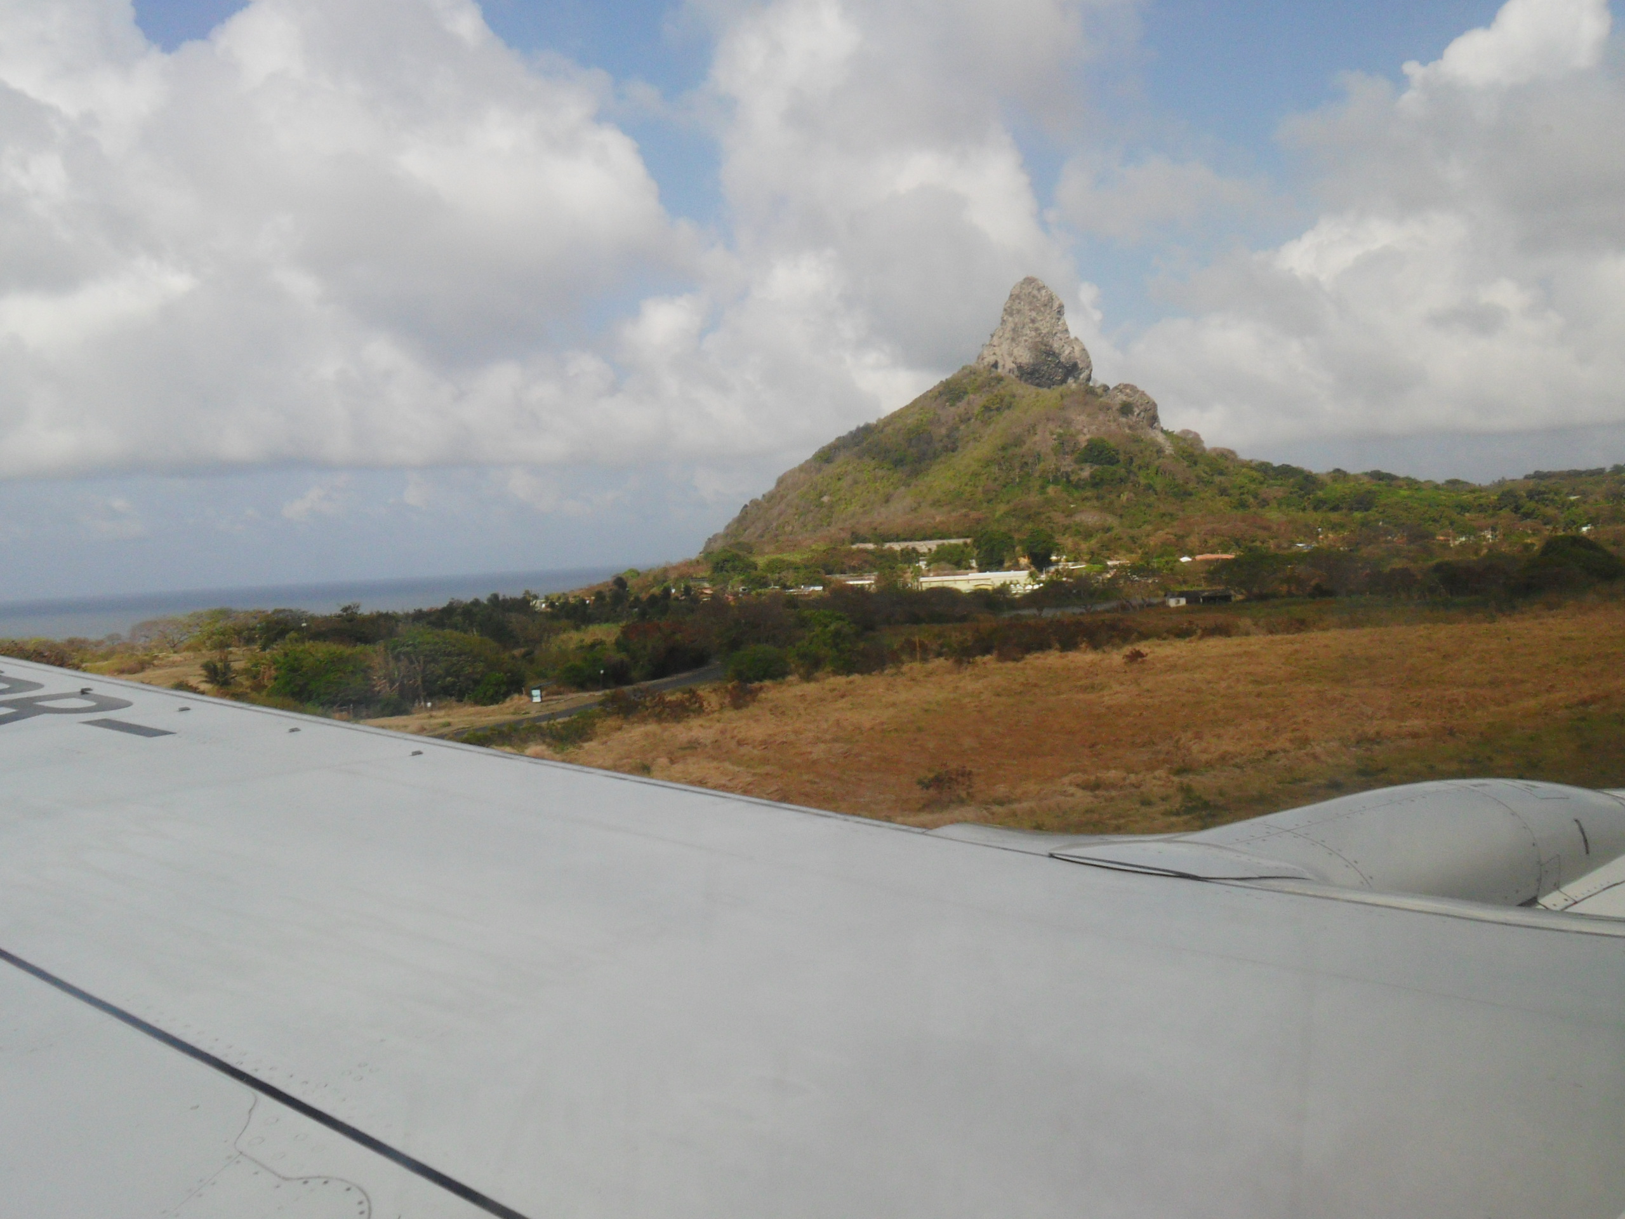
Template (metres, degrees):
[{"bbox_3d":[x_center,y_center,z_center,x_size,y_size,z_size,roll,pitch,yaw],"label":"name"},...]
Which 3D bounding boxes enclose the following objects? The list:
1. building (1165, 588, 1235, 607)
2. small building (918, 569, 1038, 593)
[{"bbox_3d":[85.198,-2.649,330.000,14.000,3.600,6.000,-3,2,-3],"label":"building"},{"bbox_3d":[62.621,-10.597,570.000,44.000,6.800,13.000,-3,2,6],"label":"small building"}]

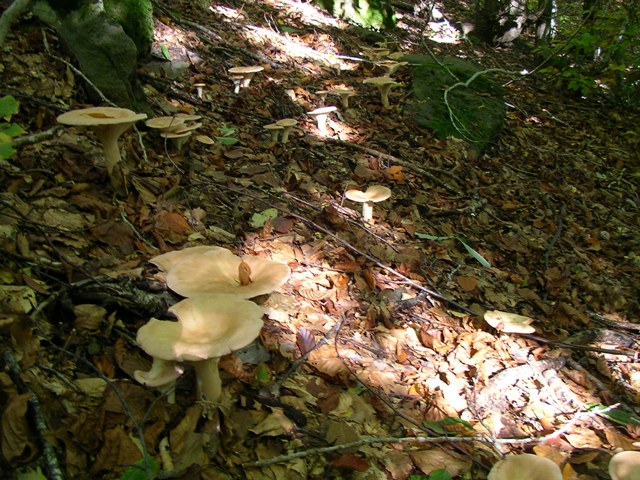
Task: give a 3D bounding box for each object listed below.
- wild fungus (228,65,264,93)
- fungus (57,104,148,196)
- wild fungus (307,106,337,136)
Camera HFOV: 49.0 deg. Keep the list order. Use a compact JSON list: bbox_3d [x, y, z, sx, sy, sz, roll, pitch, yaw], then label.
[{"bbox_3d":[-0.315,-0.689,2.990,0.155,0.104,0.151,0,18,0],"label":"wild fungus"},{"bbox_3d":[-0.464,-0.187,1.520,0.184,0.175,0.184,0,21,0],"label":"fungus"},{"bbox_3d":[0.005,-0.406,2.399,0.104,0.098,0.104,0,18,0],"label":"wild fungus"}]

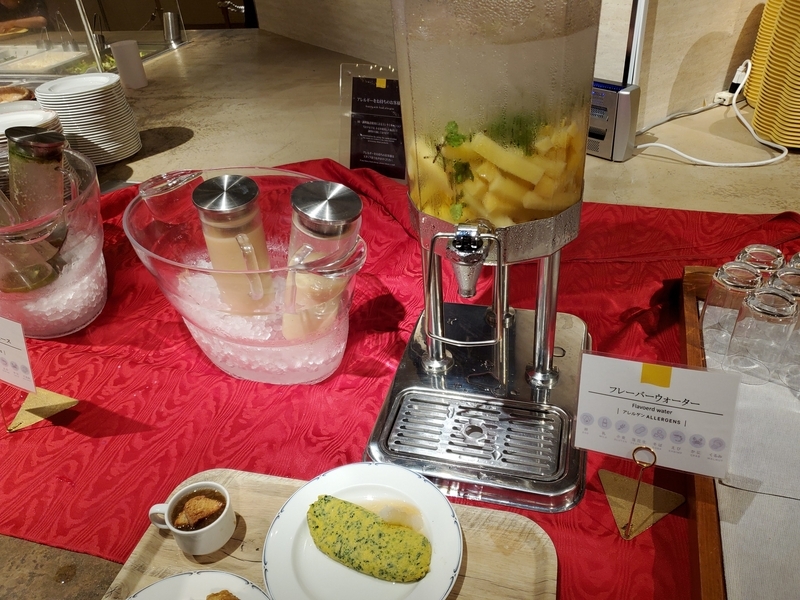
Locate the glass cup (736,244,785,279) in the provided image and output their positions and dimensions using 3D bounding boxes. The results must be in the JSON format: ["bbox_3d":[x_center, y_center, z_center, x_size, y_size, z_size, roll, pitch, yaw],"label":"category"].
[{"bbox_3d":[0.497,-0.013,0.851,0.061,0.112,0.061,5,35,15],"label":"glass cup"}]

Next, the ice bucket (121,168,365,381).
[{"bbox_3d":[-0.216,-0.035,0.908,0.292,0.220,0.445,-31,41,-34],"label":"ice bucket"}]

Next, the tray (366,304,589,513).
[{"bbox_3d":[0.118,0.117,0.806,0.261,0.027,0.354,5,35,15],"label":"tray"}]

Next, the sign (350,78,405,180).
[{"bbox_3d":[-0.047,-0.393,1.378,0.152,0.213,0.015,14,23,28],"label":"sign"}]

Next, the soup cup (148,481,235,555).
[{"bbox_3d":[-0.224,0.236,0.645,0.095,0.048,0.065,5,35,15],"label":"soup cup"}]

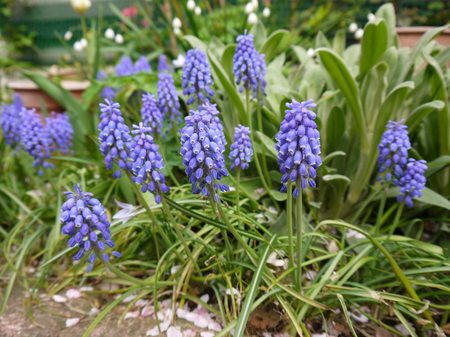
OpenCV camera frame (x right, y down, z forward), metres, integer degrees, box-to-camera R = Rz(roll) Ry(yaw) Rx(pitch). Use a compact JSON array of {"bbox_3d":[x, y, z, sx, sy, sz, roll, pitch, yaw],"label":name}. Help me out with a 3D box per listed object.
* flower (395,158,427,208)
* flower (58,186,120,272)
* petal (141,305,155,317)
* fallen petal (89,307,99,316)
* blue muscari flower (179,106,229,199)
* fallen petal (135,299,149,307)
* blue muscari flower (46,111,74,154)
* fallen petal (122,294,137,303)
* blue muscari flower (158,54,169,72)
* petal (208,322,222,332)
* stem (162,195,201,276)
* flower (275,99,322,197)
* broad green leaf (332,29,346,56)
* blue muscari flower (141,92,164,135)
[{"bbox_3d":[0.176,0.014,0.345,0.028,0.049,0.028,13,21,0],"label":"flower"},{"bbox_3d":[-0.103,0.046,0.280,0.034,0.062,0.034,-16,18,0],"label":"flower"},{"bbox_3d":[-0.052,0.095,0.242,0.009,0.003,0.008,0,18,0],"label":"petal"},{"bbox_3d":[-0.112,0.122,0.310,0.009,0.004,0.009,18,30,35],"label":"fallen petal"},{"bbox_3d":[-0.015,-0.012,0.265,0.032,0.072,0.032,-7,21,0],"label":"blue muscari flower"},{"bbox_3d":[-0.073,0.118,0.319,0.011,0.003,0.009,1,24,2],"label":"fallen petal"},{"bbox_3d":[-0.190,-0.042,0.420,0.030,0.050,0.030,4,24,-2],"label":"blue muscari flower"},{"bbox_3d":[-0.079,0.107,0.300,0.013,0.003,0.009,0,21,0],"label":"fallen petal"},{"bbox_3d":[-0.093,-0.154,0.550,0.019,0.036,0.019,0,18,0],"label":"blue muscari flower"},{"bbox_3d":[-0.008,0.128,0.292,0.011,0.003,0.010,0,22,0],"label":"petal"},{"bbox_3d":[-0.033,0.051,0.272,0.005,0.066,0.004,-25,7,0],"label":"stem"},{"bbox_3d":[0.053,-0.015,0.265,0.032,0.071,0.032,0,21,0],"label":"flower"},{"bbox_3d":[0.154,-0.168,0.490,0.019,0.041,0.014,0,24,0],"label":"broad green leaf"},{"bbox_3d":[-0.084,-0.064,0.420,0.024,0.050,0.024,-15,20,0],"label":"blue muscari flower"}]

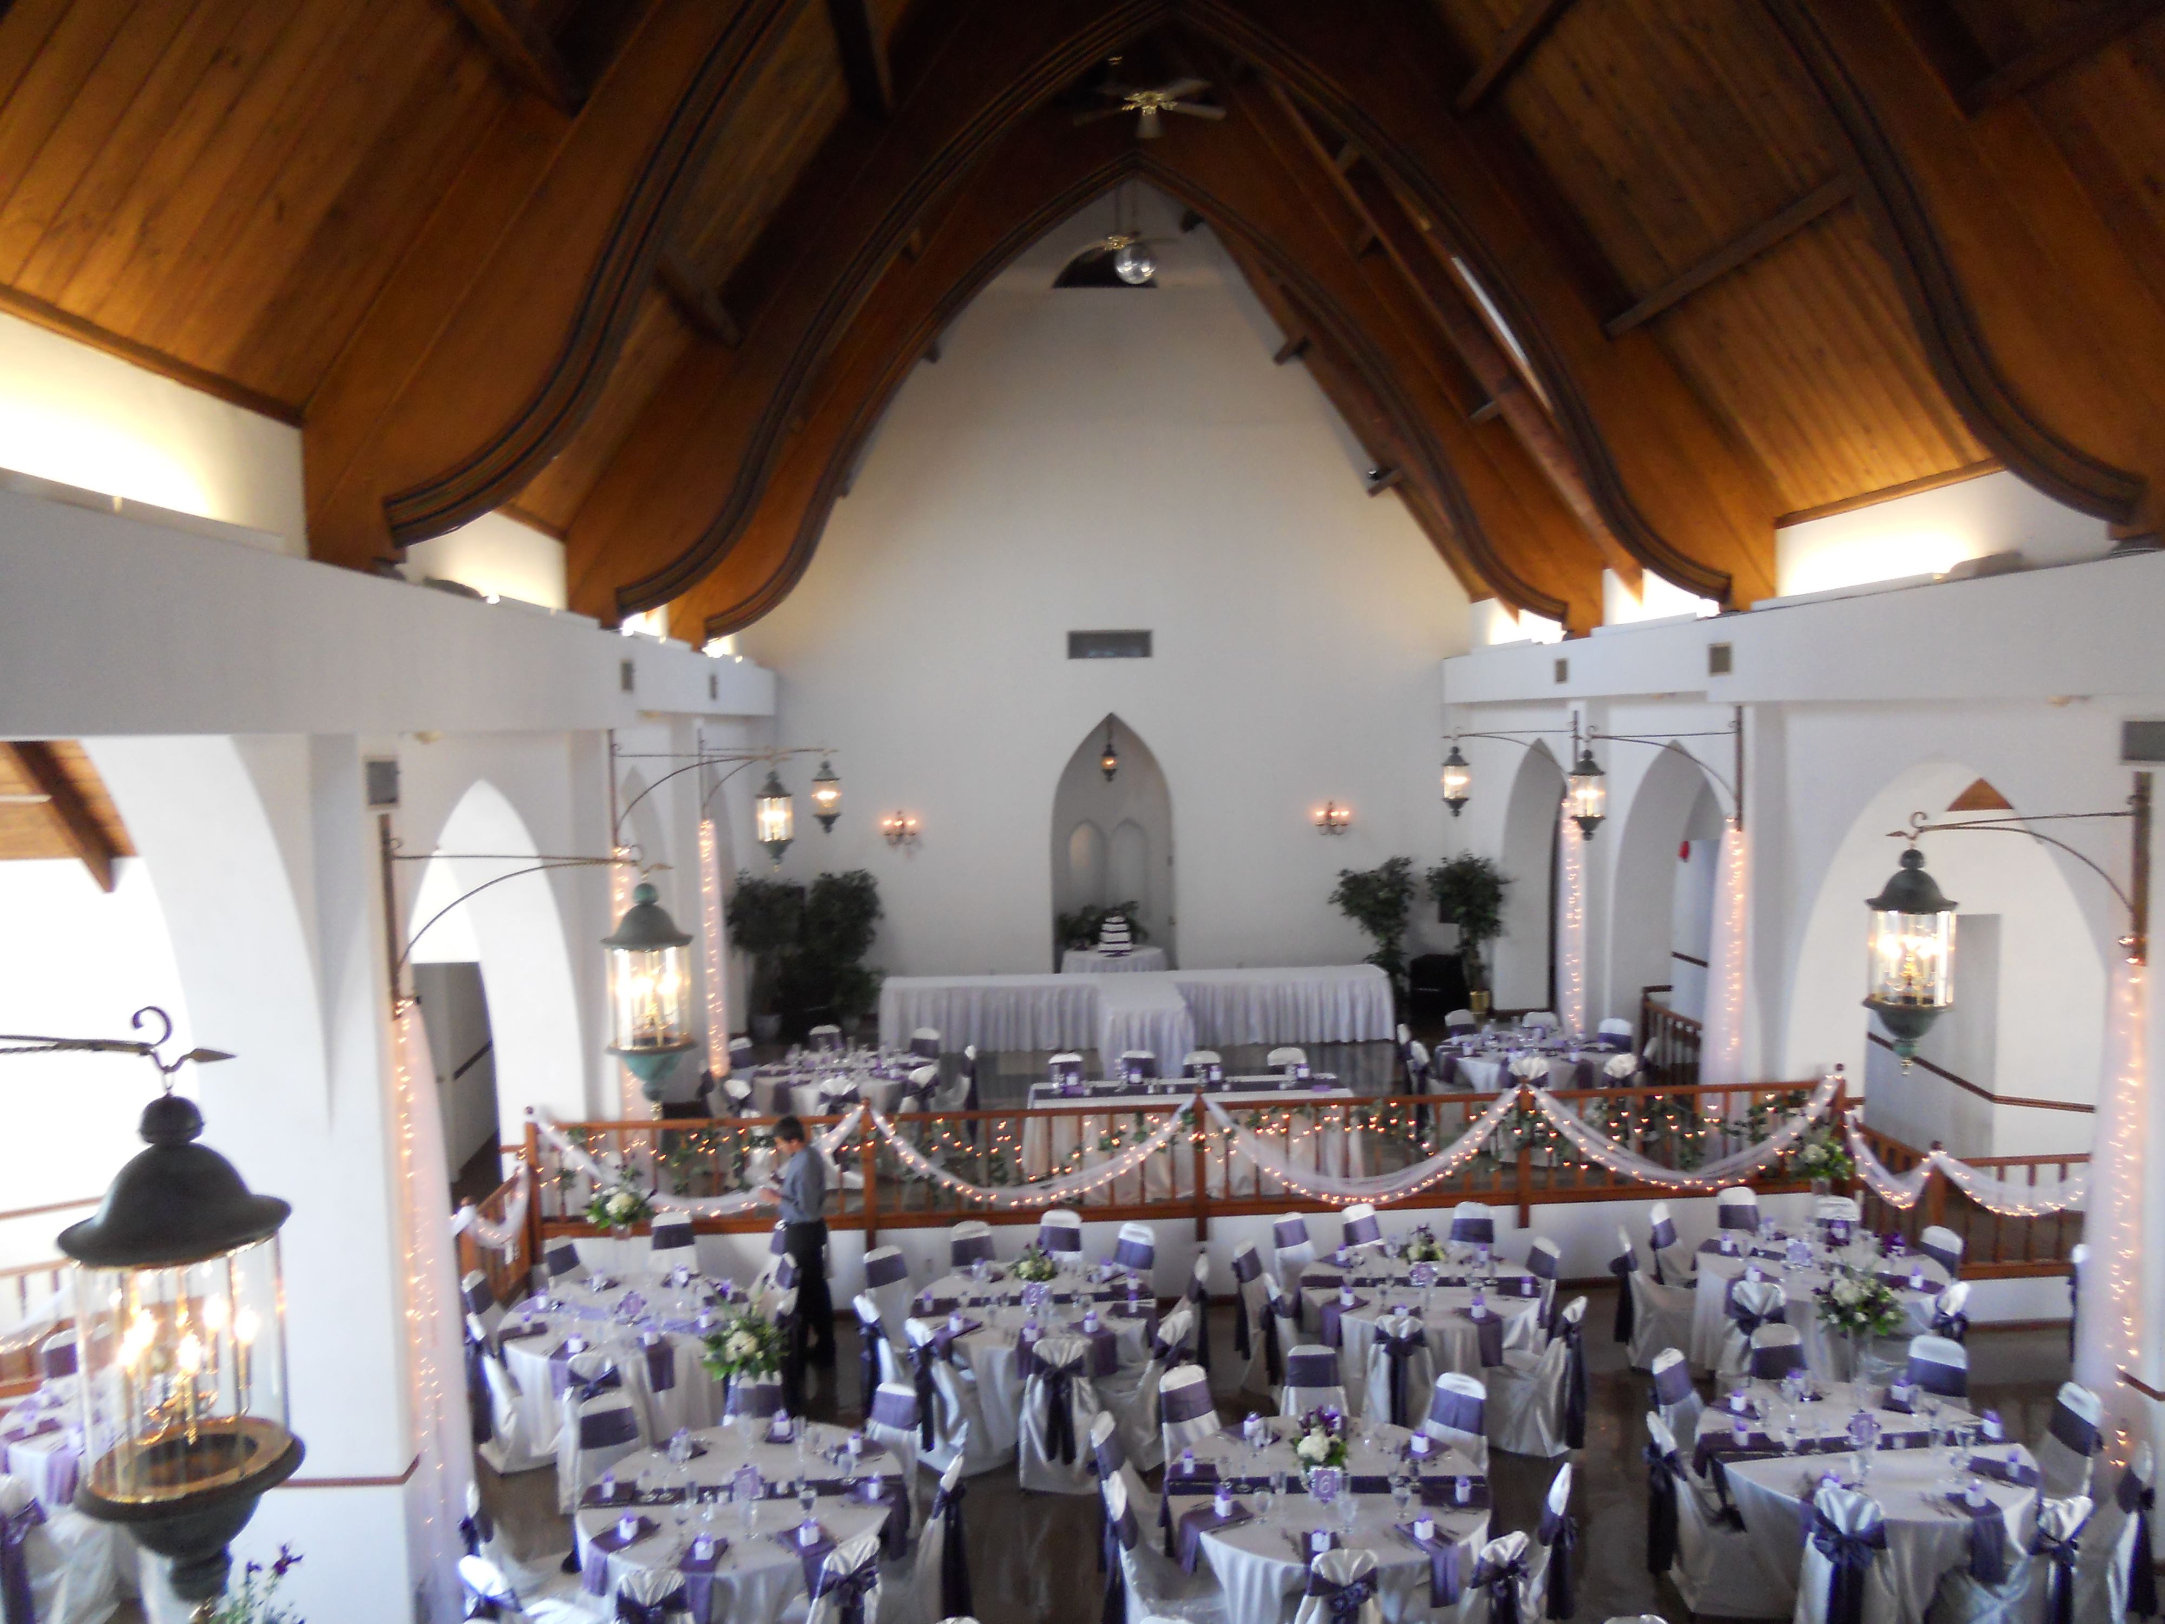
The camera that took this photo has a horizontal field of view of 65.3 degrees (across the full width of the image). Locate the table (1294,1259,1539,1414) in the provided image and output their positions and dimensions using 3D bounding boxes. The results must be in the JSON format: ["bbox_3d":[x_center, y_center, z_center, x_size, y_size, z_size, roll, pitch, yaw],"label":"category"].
[{"bbox_3d":[2.153,3.367,10.777,1.560,0.760,1.560,-2,4,-3],"label":"table"}]

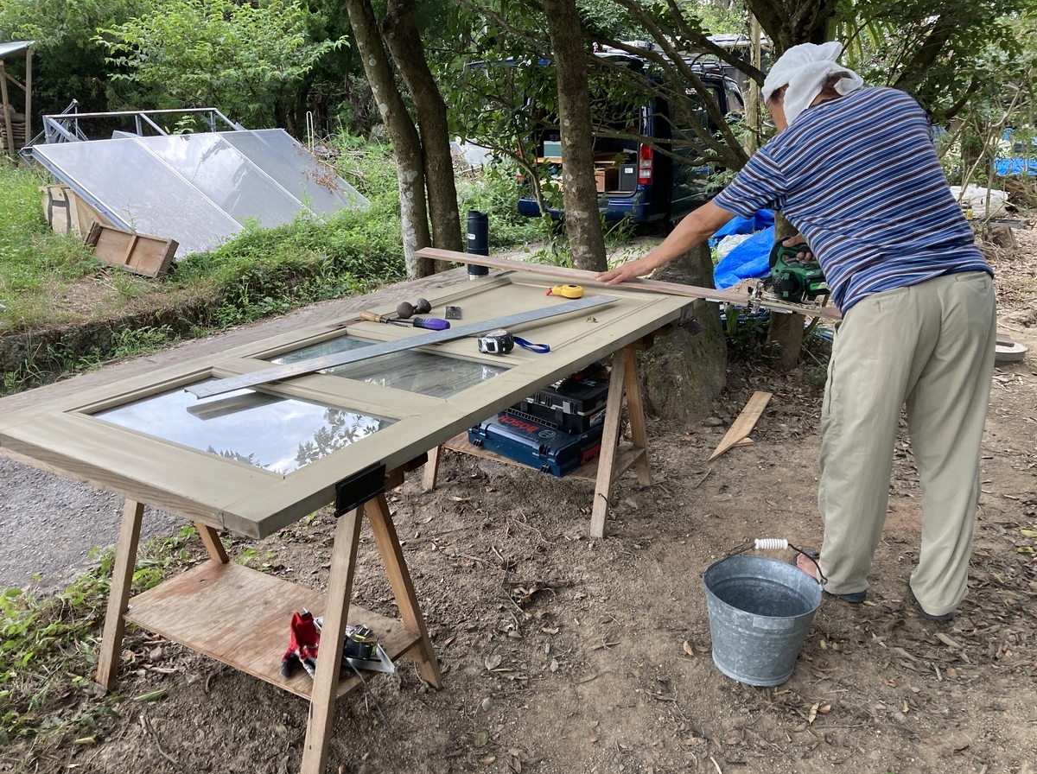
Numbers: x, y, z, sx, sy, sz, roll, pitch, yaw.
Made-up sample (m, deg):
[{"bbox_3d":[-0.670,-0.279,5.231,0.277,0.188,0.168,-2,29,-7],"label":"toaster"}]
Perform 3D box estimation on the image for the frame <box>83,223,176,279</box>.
[{"bbox_3d":[-2.772,-0.961,6.000,0.600,0.300,0.120,16,-16,4],"label":"frame"}]

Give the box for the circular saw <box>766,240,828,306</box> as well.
[{"bbox_3d":[0.920,-0.374,2.760,0.280,0.225,0.190,14,22,36],"label":"circular saw"}]

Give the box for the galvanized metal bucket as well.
[{"bbox_3d":[0.595,0.582,2.083,0.280,0.240,0.280,1,18,0],"label":"galvanized metal bucket"}]

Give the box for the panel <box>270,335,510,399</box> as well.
[{"bbox_3d":[-0.354,-0.066,2.328,0.660,0.012,0.370,11,21,29],"label":"panel"}]

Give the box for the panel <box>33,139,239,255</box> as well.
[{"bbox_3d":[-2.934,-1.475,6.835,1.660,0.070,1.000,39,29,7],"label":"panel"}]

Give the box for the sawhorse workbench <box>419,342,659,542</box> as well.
[{"bbox_3d":[0.070,0.081,2.969,0.720,0.635,0.450,11,21,29],"label":"sawhorse workbench"}]

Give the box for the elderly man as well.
[{"bbox_3d":[0.830,-0.237,2.574,0.600,1.500,1.300,-12,22,-34],"label":"elderly man"}]

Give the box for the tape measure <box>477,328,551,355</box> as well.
[{"bbox_3d":[-0.015,-0.120,2.392,0.165,0.042,0.100,11,21,29],"label":"tape measure"}]

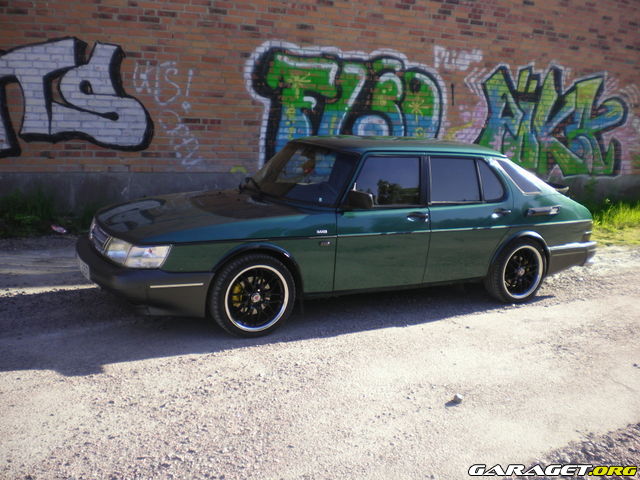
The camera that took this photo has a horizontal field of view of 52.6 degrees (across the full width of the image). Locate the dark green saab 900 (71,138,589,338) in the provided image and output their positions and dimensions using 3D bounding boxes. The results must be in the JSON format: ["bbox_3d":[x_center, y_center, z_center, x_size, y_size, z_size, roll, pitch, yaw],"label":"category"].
[{"bbox_3d":[0.320,-0.200,5.720,4.685,1.415,1.700,-3,12,-28],"label":"dark green saab 900"}]

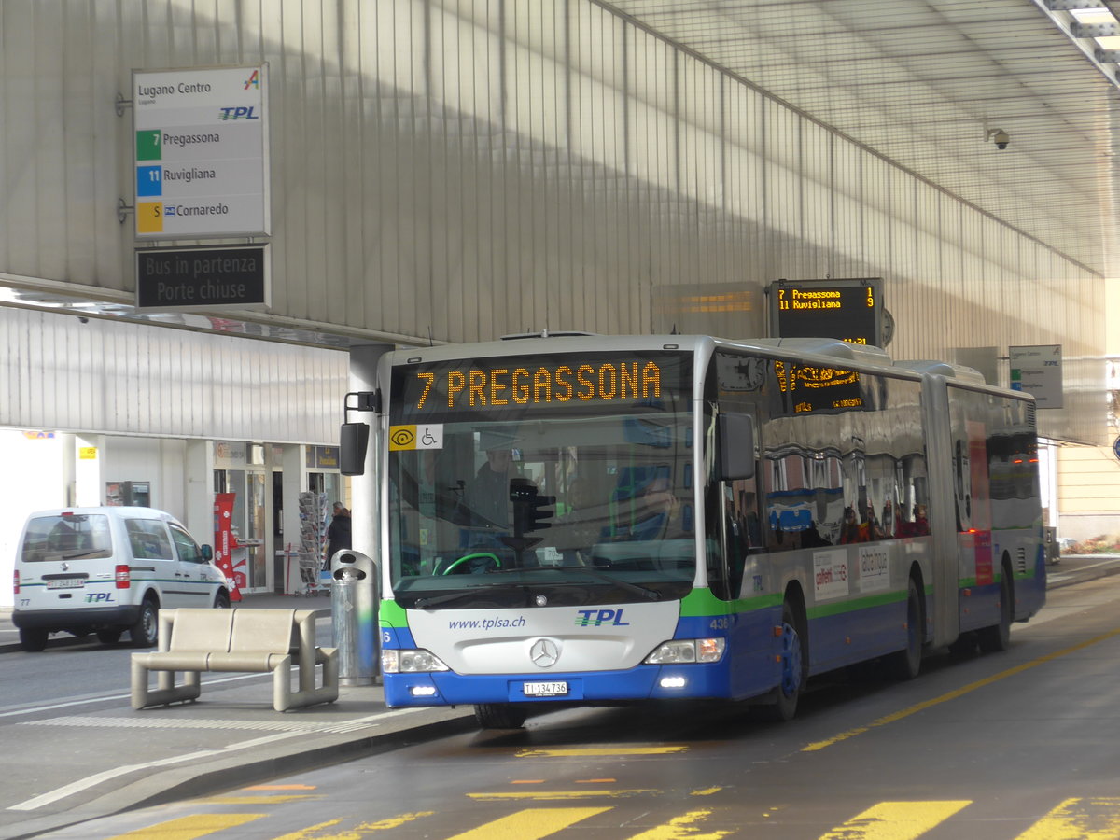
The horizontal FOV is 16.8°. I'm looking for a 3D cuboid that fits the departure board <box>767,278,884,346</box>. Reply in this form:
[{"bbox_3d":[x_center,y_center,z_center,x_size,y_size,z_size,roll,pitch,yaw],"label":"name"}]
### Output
[{"bbox_3d":[3.451,-1.304,48.597,1.420,0.950,0.200,-1,-2,14],"label":"departure board"}]

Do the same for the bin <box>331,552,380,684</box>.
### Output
[{"bbox_3d":[-1.791,1.733,33.300,0.430,1.190,0.430,-1,-2,0],"label":"bin"}]

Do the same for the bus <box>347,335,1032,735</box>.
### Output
[{"bbox_3d":[2.096,0.894,35.048,2.600,3.060,17.950,-3,-2,14],"label":"bus"}]

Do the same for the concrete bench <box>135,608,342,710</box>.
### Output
[{"bbox_3d":[-2.582,1.901,30.192,1.310,0.770,1.290,-1,-2,14],"label":"concrete bench"}]

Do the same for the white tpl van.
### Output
[{"bbox_3d":[-5.945,2.136,51.524,1.790,1.840,4.410,-3,-2,15],"label":"white tpl van"}]

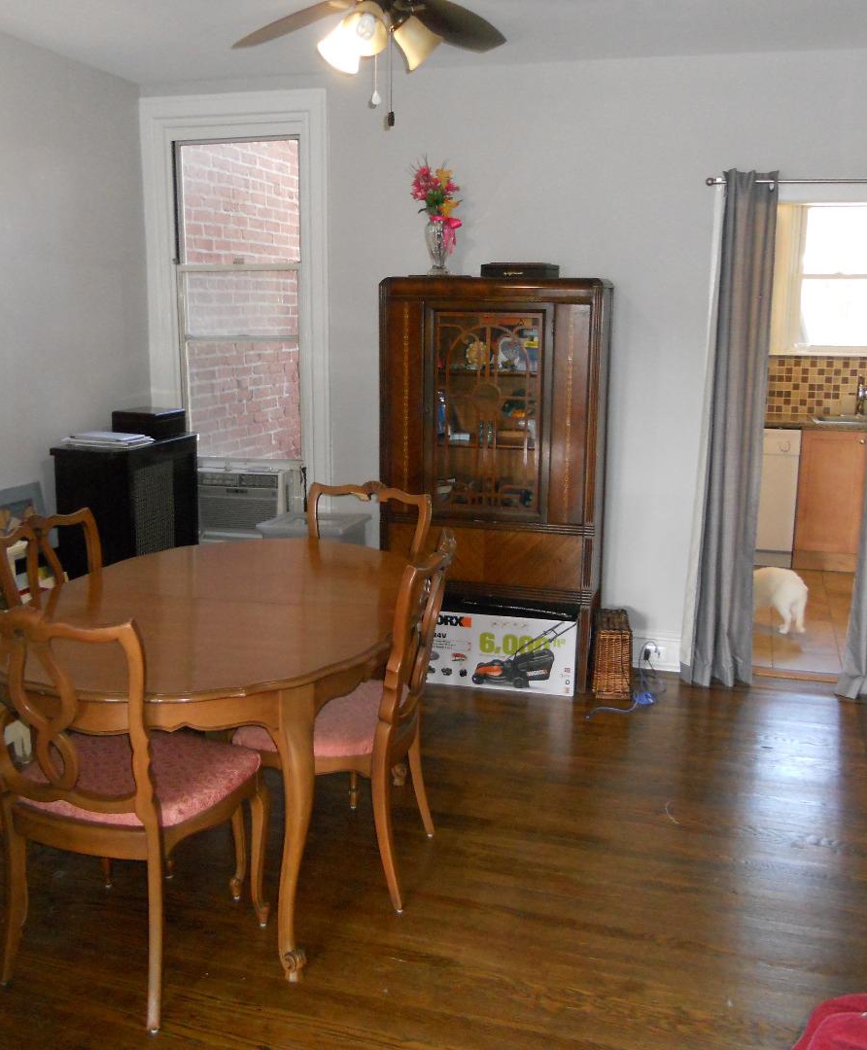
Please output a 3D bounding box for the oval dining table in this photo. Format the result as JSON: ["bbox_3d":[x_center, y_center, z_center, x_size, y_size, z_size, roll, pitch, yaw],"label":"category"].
[{"bbox_3d":[-0.587,0.578,3.193,1.100,0.764,1.620,2,12,10],"label":"oval dining table"}]

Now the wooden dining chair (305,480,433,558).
[{"bbox_3d":[-0.356,0.372,3.709,0.509,0.968,0.536,6,13,27],"label":"wooden dining chair"}]

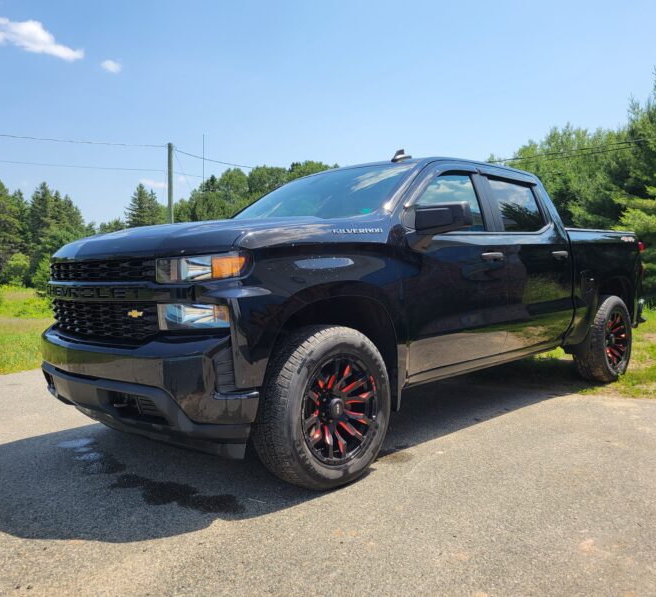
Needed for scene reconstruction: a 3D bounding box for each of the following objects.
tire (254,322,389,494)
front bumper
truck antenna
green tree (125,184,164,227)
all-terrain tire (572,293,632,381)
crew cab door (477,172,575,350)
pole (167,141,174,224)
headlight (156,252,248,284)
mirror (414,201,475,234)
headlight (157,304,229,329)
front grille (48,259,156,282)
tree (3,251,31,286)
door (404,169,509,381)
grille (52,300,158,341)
[{"bbox_3d":[-0.024,0.571,3.181,0.280,0.835,0.835,0,2,44],"label":"tire"},{"bbox_3d":[-1.148,0.409,3.196,0.430,0.560,2.000,-4,4,-44],"label":"front bumper"},{"bbox_3d":[0.585,-1.148,4.837,0.225,0.100,0.070,-4,4,-44],"label":"truck antenna"},{"bbox_3d":[-18.462,-6.345,60.148,4.600,10.200,4.600,-2,2,-22],"label":"green tree"},{"bbox_3d":[2.650,0.396,5.769,0.830,0.830,0.300,-4,4,-44],"label":"all-terrain tire"},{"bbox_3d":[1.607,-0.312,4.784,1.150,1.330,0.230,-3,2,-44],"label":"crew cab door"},{"bbox_3d":[-8.539,-4.214,33.128,0.280,8.800,0.280,-2,2,-22],"label":"pole"},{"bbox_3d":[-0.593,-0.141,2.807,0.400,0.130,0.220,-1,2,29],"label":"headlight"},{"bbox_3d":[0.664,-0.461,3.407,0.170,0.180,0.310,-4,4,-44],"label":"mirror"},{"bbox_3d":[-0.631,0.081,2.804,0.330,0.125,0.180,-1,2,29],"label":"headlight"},{"bbox_3d":[-1.237,-0.140,3.088,0.120,0.120,1.260,-4,4,-44],"label":"front grille"},{"bbox_3d":[-25.008,-2.328,48.000,2.300,2.800,2.300,-2,2,-22],"label":"tree"},{"bbox_3d":[0.764,-0.247,3.855,1.160,1.355,0.280,-4,4,-44],"label":"door"},{"bbox_3d":[-1.266,0.128,3.239,0.160,0.200,1.230,-3,2,-44],"label":"grille"}]

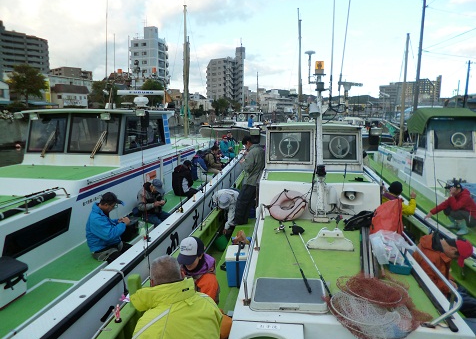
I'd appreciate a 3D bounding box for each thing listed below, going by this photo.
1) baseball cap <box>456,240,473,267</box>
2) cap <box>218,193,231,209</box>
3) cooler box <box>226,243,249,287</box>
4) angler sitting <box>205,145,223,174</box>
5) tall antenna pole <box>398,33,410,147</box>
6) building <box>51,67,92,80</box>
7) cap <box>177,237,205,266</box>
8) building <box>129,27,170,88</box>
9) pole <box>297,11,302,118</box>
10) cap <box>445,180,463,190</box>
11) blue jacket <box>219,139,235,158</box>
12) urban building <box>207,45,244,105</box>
[{"bbox_3d":[2.196,0.815,3.200,0.145,0.260,0.180,-3,-11,34],"label":"baseball cap"},{"bbox_3d":[-0.213,0.504,5.200,0.180,0.140,0.260,2,44,9],"label":"cap"},{"bbox_3d":[-0.009,1.264,4.309,0.290,0.380,0.410,0,11,-1],"label":"cooler box"},{"bbox_3d":[-0.691,-0.251,9.500,0.680,0.870,0.500,2,9,9],"label":"angler sitting"},{"bbox_3d":[5.661,-2.613,11.200,0.130,3.850,0.130,0,9,0],"label":"tall antenna pole"},{"bbox_3d":[-113.000,-56.546,223.291,17.000,22.000,26.000,10,15,43],"label":"building"},{"bbox_3d":[-0.359,0.626,2.520,0.175,0.140,0.255,4,31,23],"label":"cap"},{"bbox_3d":[-30.800,-35.171,115.897,11.200,26.400,9.000,4,12,19],"label":"building"},{"bbox_3d":[2.417,-3.640,12.839,0.140,4.800,0.140,-3,11,1],"label":"pole"},{"bbox_3d":[3.363,0.242,5.150,0.260,0.140,0.180,-14,12,-14],"label":"cap"},{"bbox_3d":[-0.411,-0.759,12.100,0.550,0.660,0.450,-8,14,-36],"label":"blue jacket"},{"bbox_3d":[-6.300,-47.901,174.034,17.000,29.000,13.000,4,12,20],"label":"urban building"}]

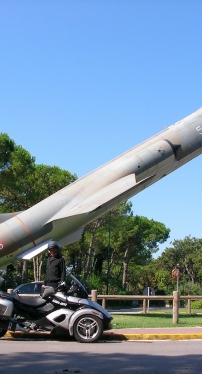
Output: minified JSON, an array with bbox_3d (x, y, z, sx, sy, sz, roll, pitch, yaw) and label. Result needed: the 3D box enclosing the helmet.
[{"bbox_3d":[-0.945,1.214,11.150,0.240,0.220,0.280,-2,-8,22],"label":"helmet"}]

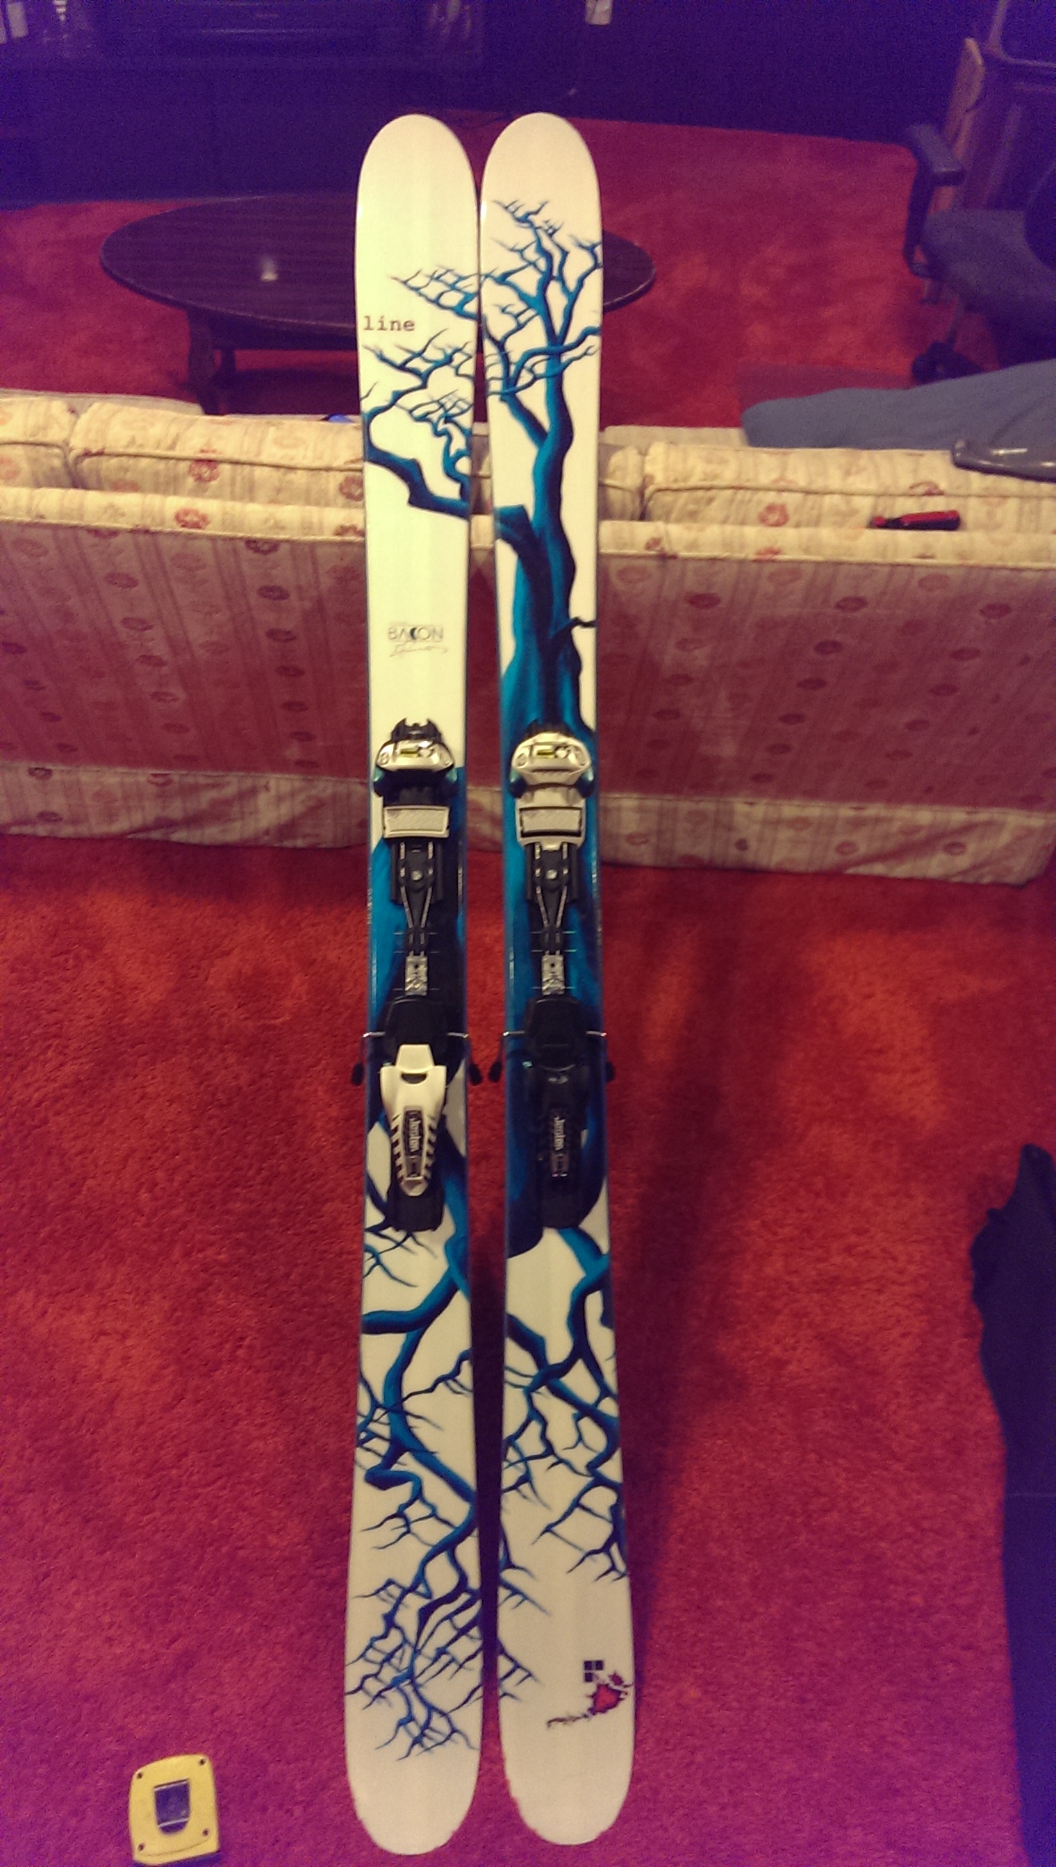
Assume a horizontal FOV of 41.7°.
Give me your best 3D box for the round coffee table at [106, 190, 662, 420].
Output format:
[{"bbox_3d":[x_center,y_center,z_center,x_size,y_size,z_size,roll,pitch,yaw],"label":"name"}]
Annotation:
[{"bbox_3d":[-0.318,-1.286,3.048,1.147,0.400,0.664,-2,49,-7],"label":"round coffee table"}]

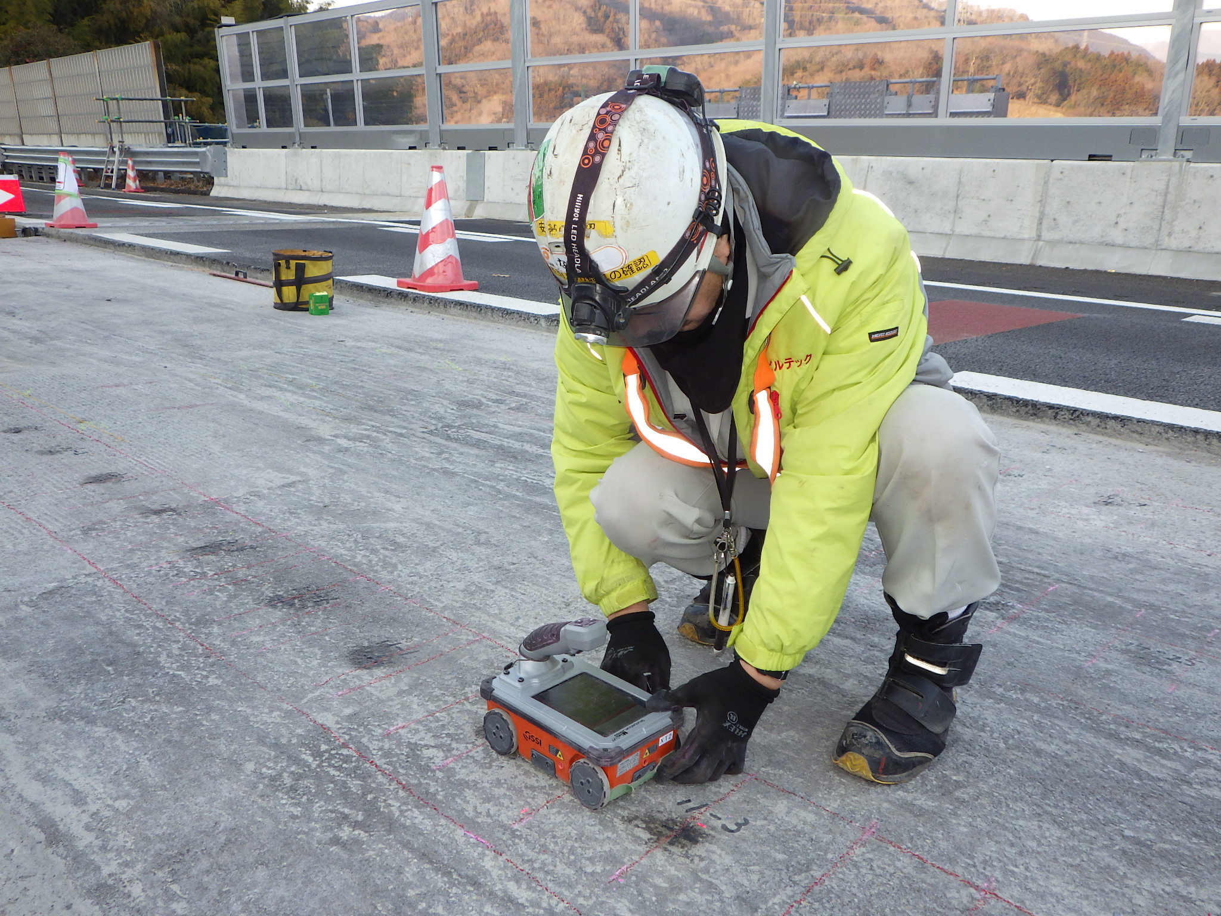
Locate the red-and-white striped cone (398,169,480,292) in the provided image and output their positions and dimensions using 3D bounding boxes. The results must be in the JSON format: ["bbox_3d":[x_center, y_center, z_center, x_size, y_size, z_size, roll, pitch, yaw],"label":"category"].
[{"bbox_3d":[-1.009,-1.345,5.783,0.360,0.700,0.360,15,20,39],"label":"red-and-white striped cone"}]

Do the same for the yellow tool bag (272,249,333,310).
[{"bbox_3d":[-1.674,-0.966,5.365,0.315,0.295,0.315,5,16,10],"label":"yellow tool bag"}]

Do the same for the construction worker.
[{"bbox_3d":[0.288,-0.082,1.429,0.570,0.890,0.780,13,19,33],"label":"construction worker"}]

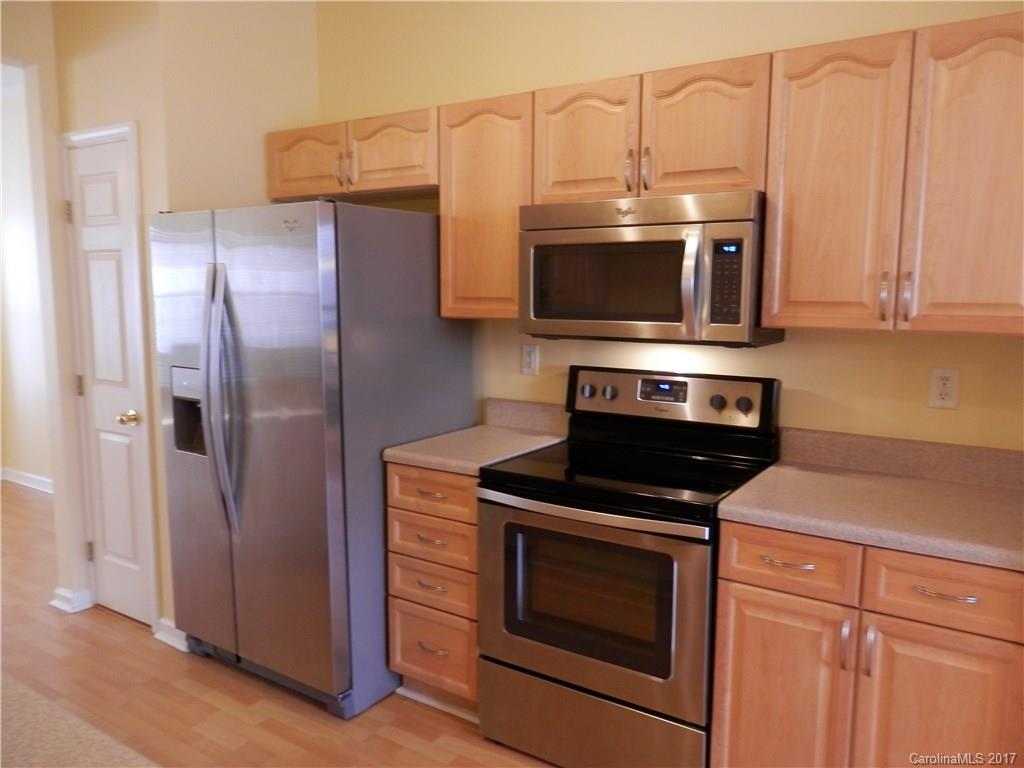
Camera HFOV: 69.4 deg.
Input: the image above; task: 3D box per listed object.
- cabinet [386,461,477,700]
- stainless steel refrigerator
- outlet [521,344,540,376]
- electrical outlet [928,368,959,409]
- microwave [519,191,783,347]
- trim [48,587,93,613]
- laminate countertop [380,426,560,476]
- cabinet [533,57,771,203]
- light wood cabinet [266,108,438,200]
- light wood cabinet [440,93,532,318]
[{"bbox_3d":[-0.104,0.656,2.786,0.412,0.824,0.609,5,9,33],"label":"cabinet"},{"bbox_3d":[-0.758,0.223,2.943,0.913,1.746,0.832,5,9,33],"label":"stainless steel refrigerator"},{"bbox_3d":[0.072,-0.094,2.948,0.076,0.117,0.009,5,9,33],"label":"outlet"},{"bbox_3d":[1.274,0.014,2.178,0.072,0.116,0.009,5,9,33],"label":"electrical outlet"},{"bbox_3d":[0.448,-0.360,2.401,0.757,0.433,0.445,5,9,33],"label":"microwave"},{"bbox_3d":[-2.061,0.989,3.456,0.225,0.087,0.100,5,9,33],"label":"trim"},{"bbox_3d":[-0.102,0.232,2.717,0.416,0.038,0.636,5,9,33],"label":"laminate countertop"},{"bbox_3d":[0.481,-0.763,2.395,0.763,0.381,0.338,5,9,33],"label":"cabinet"},{"bbox_3d":[-0.565,-0.907,3.057,0.934,0.273,0.338,5,9,33],"label":"light wood cabinet"},{"bbox_3d":[-0.006,-0.623,2.731,0.398,0.748,0.338,5,9,33],"label":"light wood cabinet"}]

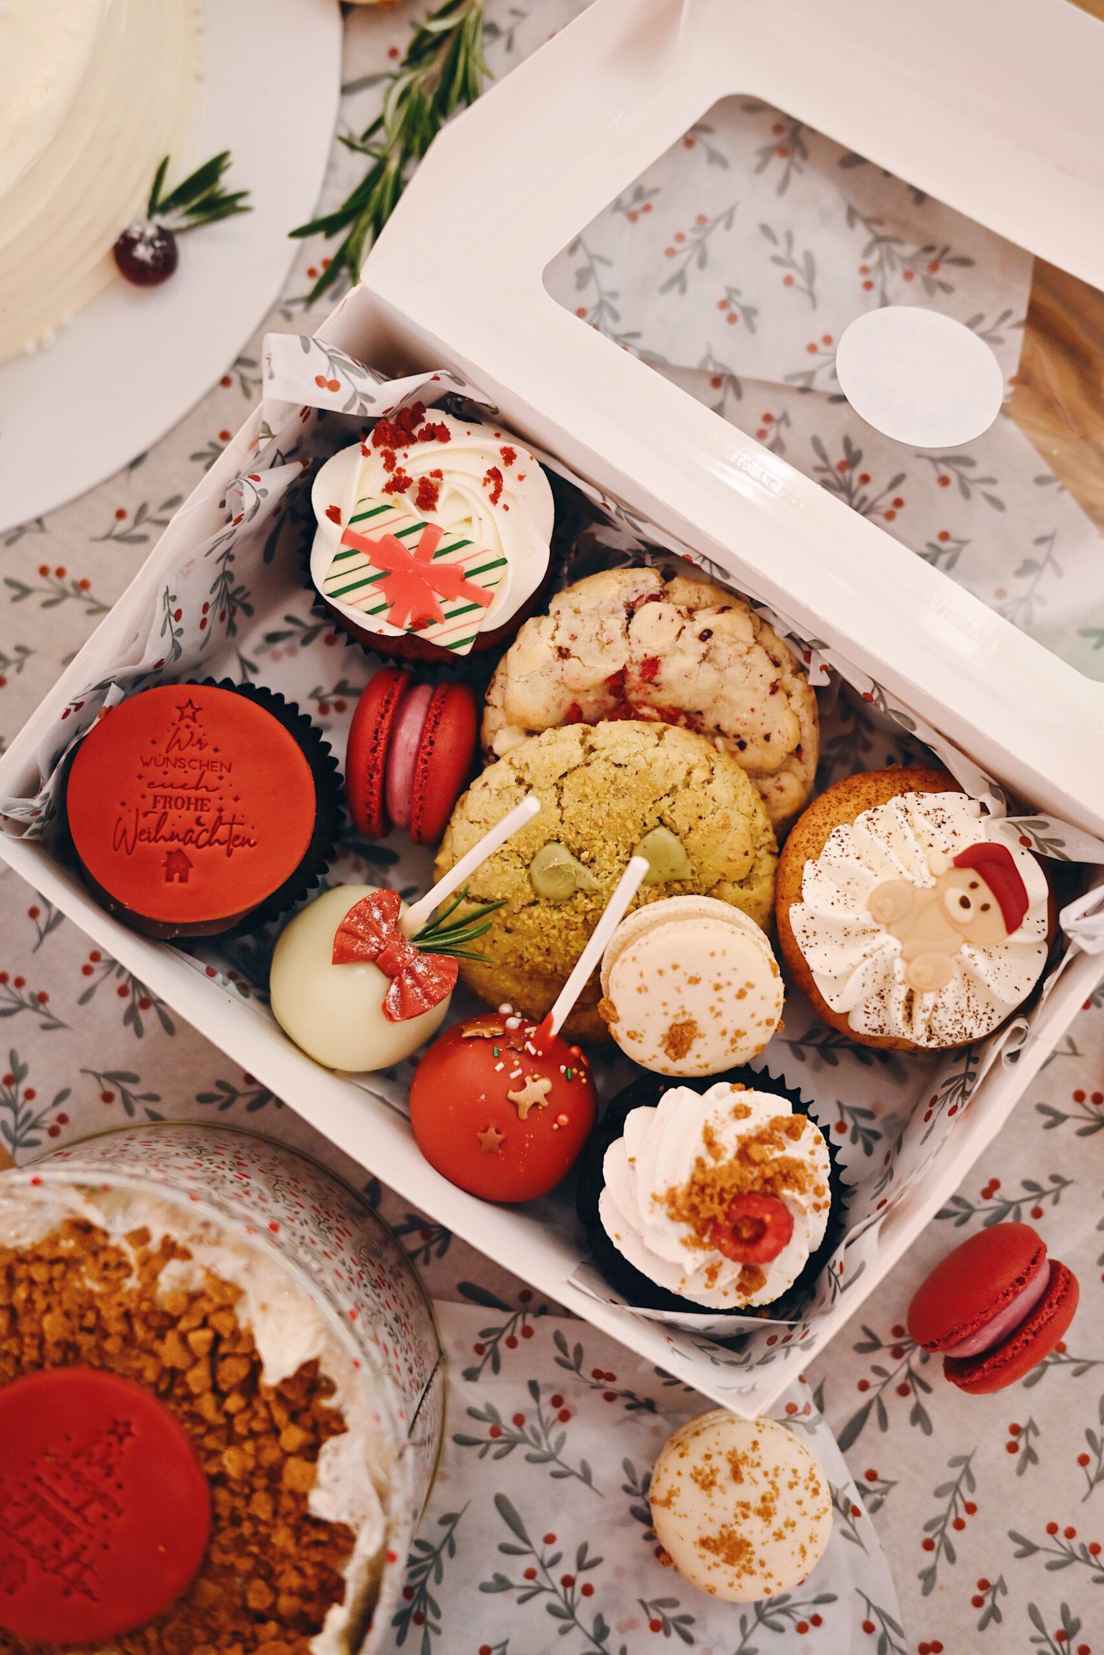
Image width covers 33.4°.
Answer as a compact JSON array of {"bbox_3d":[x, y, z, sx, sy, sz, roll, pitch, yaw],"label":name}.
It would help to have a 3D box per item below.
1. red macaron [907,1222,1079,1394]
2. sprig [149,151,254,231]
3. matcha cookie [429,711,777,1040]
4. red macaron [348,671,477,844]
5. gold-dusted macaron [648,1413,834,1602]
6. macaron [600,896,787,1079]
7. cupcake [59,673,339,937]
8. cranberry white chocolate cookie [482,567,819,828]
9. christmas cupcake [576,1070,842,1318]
[{"bbox_3d":[0.117,0.128,0.489,0.045,0.045,0.032,-38,85,-1],"label":"red macaron"},{"bbox_3d":[-0.102,-0.182,0.529,0.032,0.016,0.025,-32,85,0],"label":"sprig"},{"bbox_3d":[0.014,0.014,0.483,0.090,0.030,0.090,2,103,8],"label":"matcha cookie"},{"bbox_3d":[-0.038,-0.019,0.502,0.032,0.046,0.046,7,86,3],"label":"red macaron"},{"bbox_3d":[0.050,0.182,0.495,0.047,0.029,0.047,0,88,2],"label":"gold-dusted macaron"},{"bbox_3d":[0.036,0.041,0.481,0.047,0.029,0.047,0,108,-1],"label":"macaron"},{"bbox_3d":[-0.093,-0.004,0.504,0.070,0.055,0.070,0,85,2],"label":"cupcake"},{"bbox_3d":[0.026,-0.025,0.493,0.090,0.030,0.090,2,102,9],"label":"cranberry white chocolate cookie"},{"bbox_3d":[0.041,0.095,0.483,0.069,0.068,0.069,0,85,2],"label":"christmas cupcake"}]

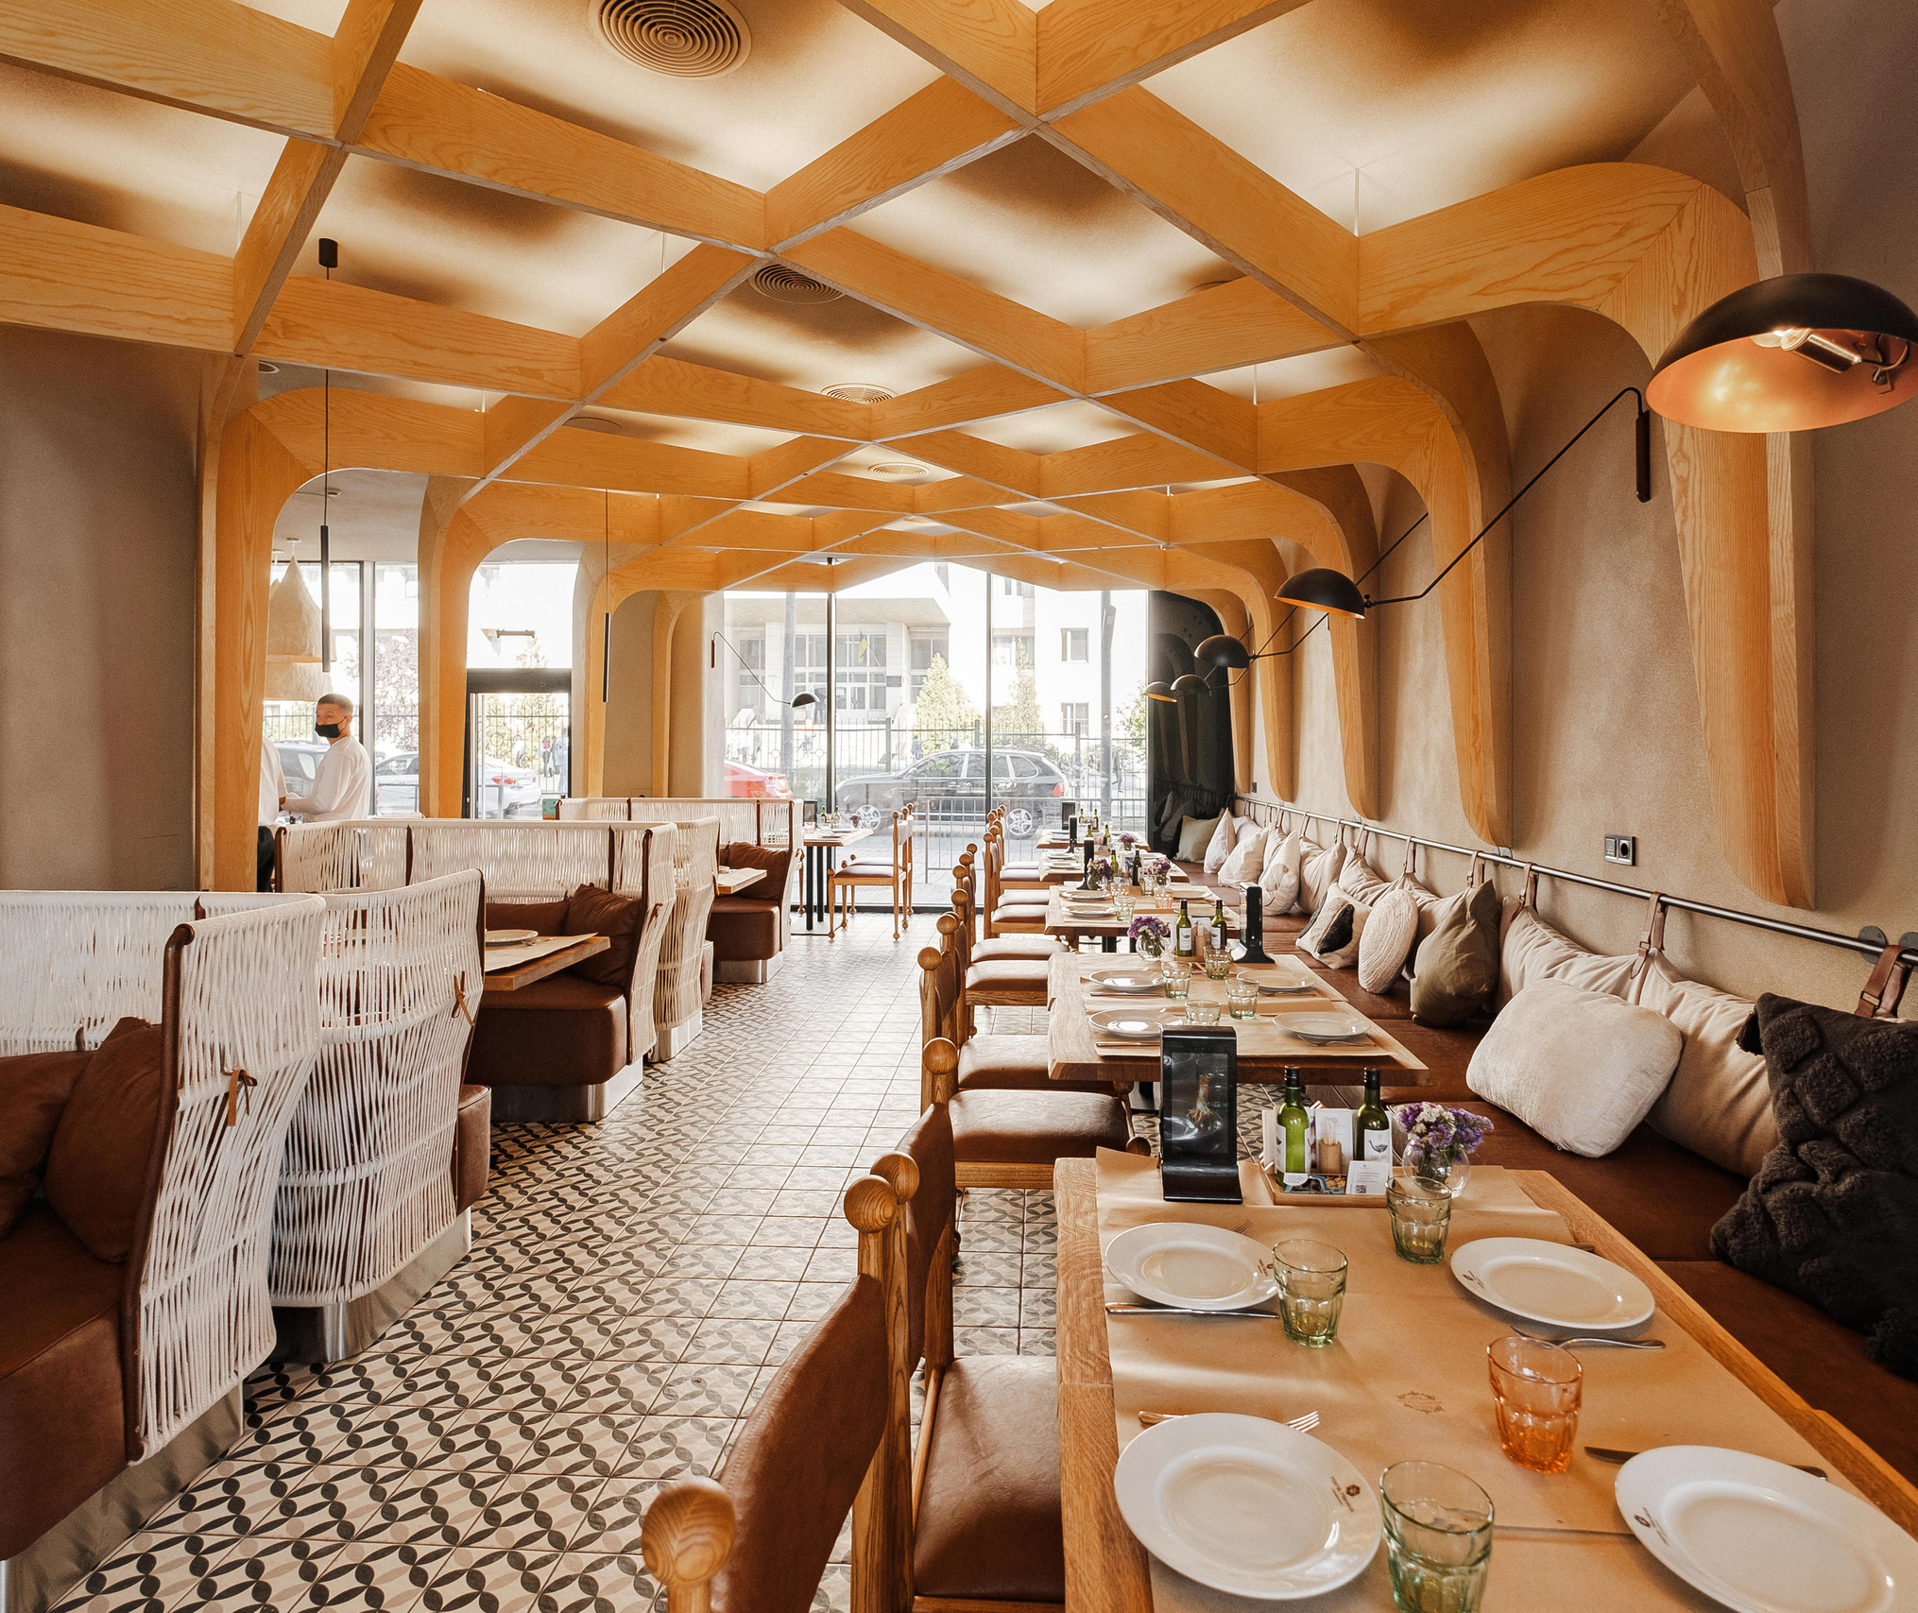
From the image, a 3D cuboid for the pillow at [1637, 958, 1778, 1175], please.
[{"bbox_3d":[1.825,0.619,2.314,0.192,0.455,0.737,6,4,4],"label":"pillow"}]

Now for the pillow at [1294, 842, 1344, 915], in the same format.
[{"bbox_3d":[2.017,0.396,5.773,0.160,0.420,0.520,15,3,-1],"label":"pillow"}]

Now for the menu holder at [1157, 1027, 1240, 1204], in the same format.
[{"bbox_3d":[0.380,0.478,1.597,0.120,0.245,0.110,0,3,5],"label":"menu holder"}]

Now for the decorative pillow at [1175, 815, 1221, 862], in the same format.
[{"bbox_3d":[1.952,0.259,8.255,0.420,0.410,0.140,2,-8,25],"label":"decorative pillow"}]

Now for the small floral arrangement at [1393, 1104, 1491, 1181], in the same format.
[{"bbox_3d":[0.750,0.538,1.577,0.140,0.130,0.120,0,3,5],"label":"small floral arrangement"}]

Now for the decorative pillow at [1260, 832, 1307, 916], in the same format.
[{"bbox_3d":[1.839,0.383,5.738,0.150,0.440,0.430,17,2,-6],"label":"decorative pillow"}]

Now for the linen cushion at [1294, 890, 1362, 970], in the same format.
[{"bbox_3d":[1.676,0.514,4.503,0.140,0.370,0.450,30,4,0],"label":"linen cushion"}]

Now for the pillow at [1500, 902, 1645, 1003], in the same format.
[{"bbox_3d":[1.885,0.579,3.057,0.192,0.455,0.737,6,4,4],"label":"pillow"}]

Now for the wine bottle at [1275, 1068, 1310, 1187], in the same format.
[{"bbox_3d":[0.528,0.500,1.592,0.052,0.182,0.052,0,3,5],"label":"wine bottle"}]

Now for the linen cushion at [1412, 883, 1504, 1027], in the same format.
[{"bbox_3d":[1.792,0.537,3.561,0.162,0.465,0.394,17,0,-11],"label":"linen cushion"}]

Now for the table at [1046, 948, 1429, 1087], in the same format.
[{"bbox_3d":[0.651,0.892,2.798,0.790,0.730,1.200,0,3,5],"label":"table"}]

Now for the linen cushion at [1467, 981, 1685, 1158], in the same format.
[{"bbox_3d":[1.526,0.637,2.523,0.140,0.350,0.480,30,4,0],"label":"linen cushion"}]

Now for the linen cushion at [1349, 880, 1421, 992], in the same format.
[{"bbox_3d":[1.752,0.536,4.072,0.141,0.434,0.404,17,3,-1],"label":"linen cushion"}]

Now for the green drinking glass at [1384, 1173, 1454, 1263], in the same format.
[{"bbox_3d":[0.626,0.565,1.369,0.086,0.092,0.086,0,3,5],"label":"green drinking glass"}]

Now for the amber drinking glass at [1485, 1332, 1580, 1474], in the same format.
[{"bbox_3d":[0.560,0.587,0.976,0.086,0.092,0.086,0,3,5],"label":"amber drinking glass"}]

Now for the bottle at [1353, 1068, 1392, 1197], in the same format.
[{"bbox_3d":[0.648,0.511,1.577,0.052,0.185,0.052,0,3,5],"label":"bottle"}]

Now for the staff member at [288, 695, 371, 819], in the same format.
[{"bbox_3d":[-3.404,0.291,5.479,0.424,1.757,0.485,-2,3,-22],"label":"staff member"}]

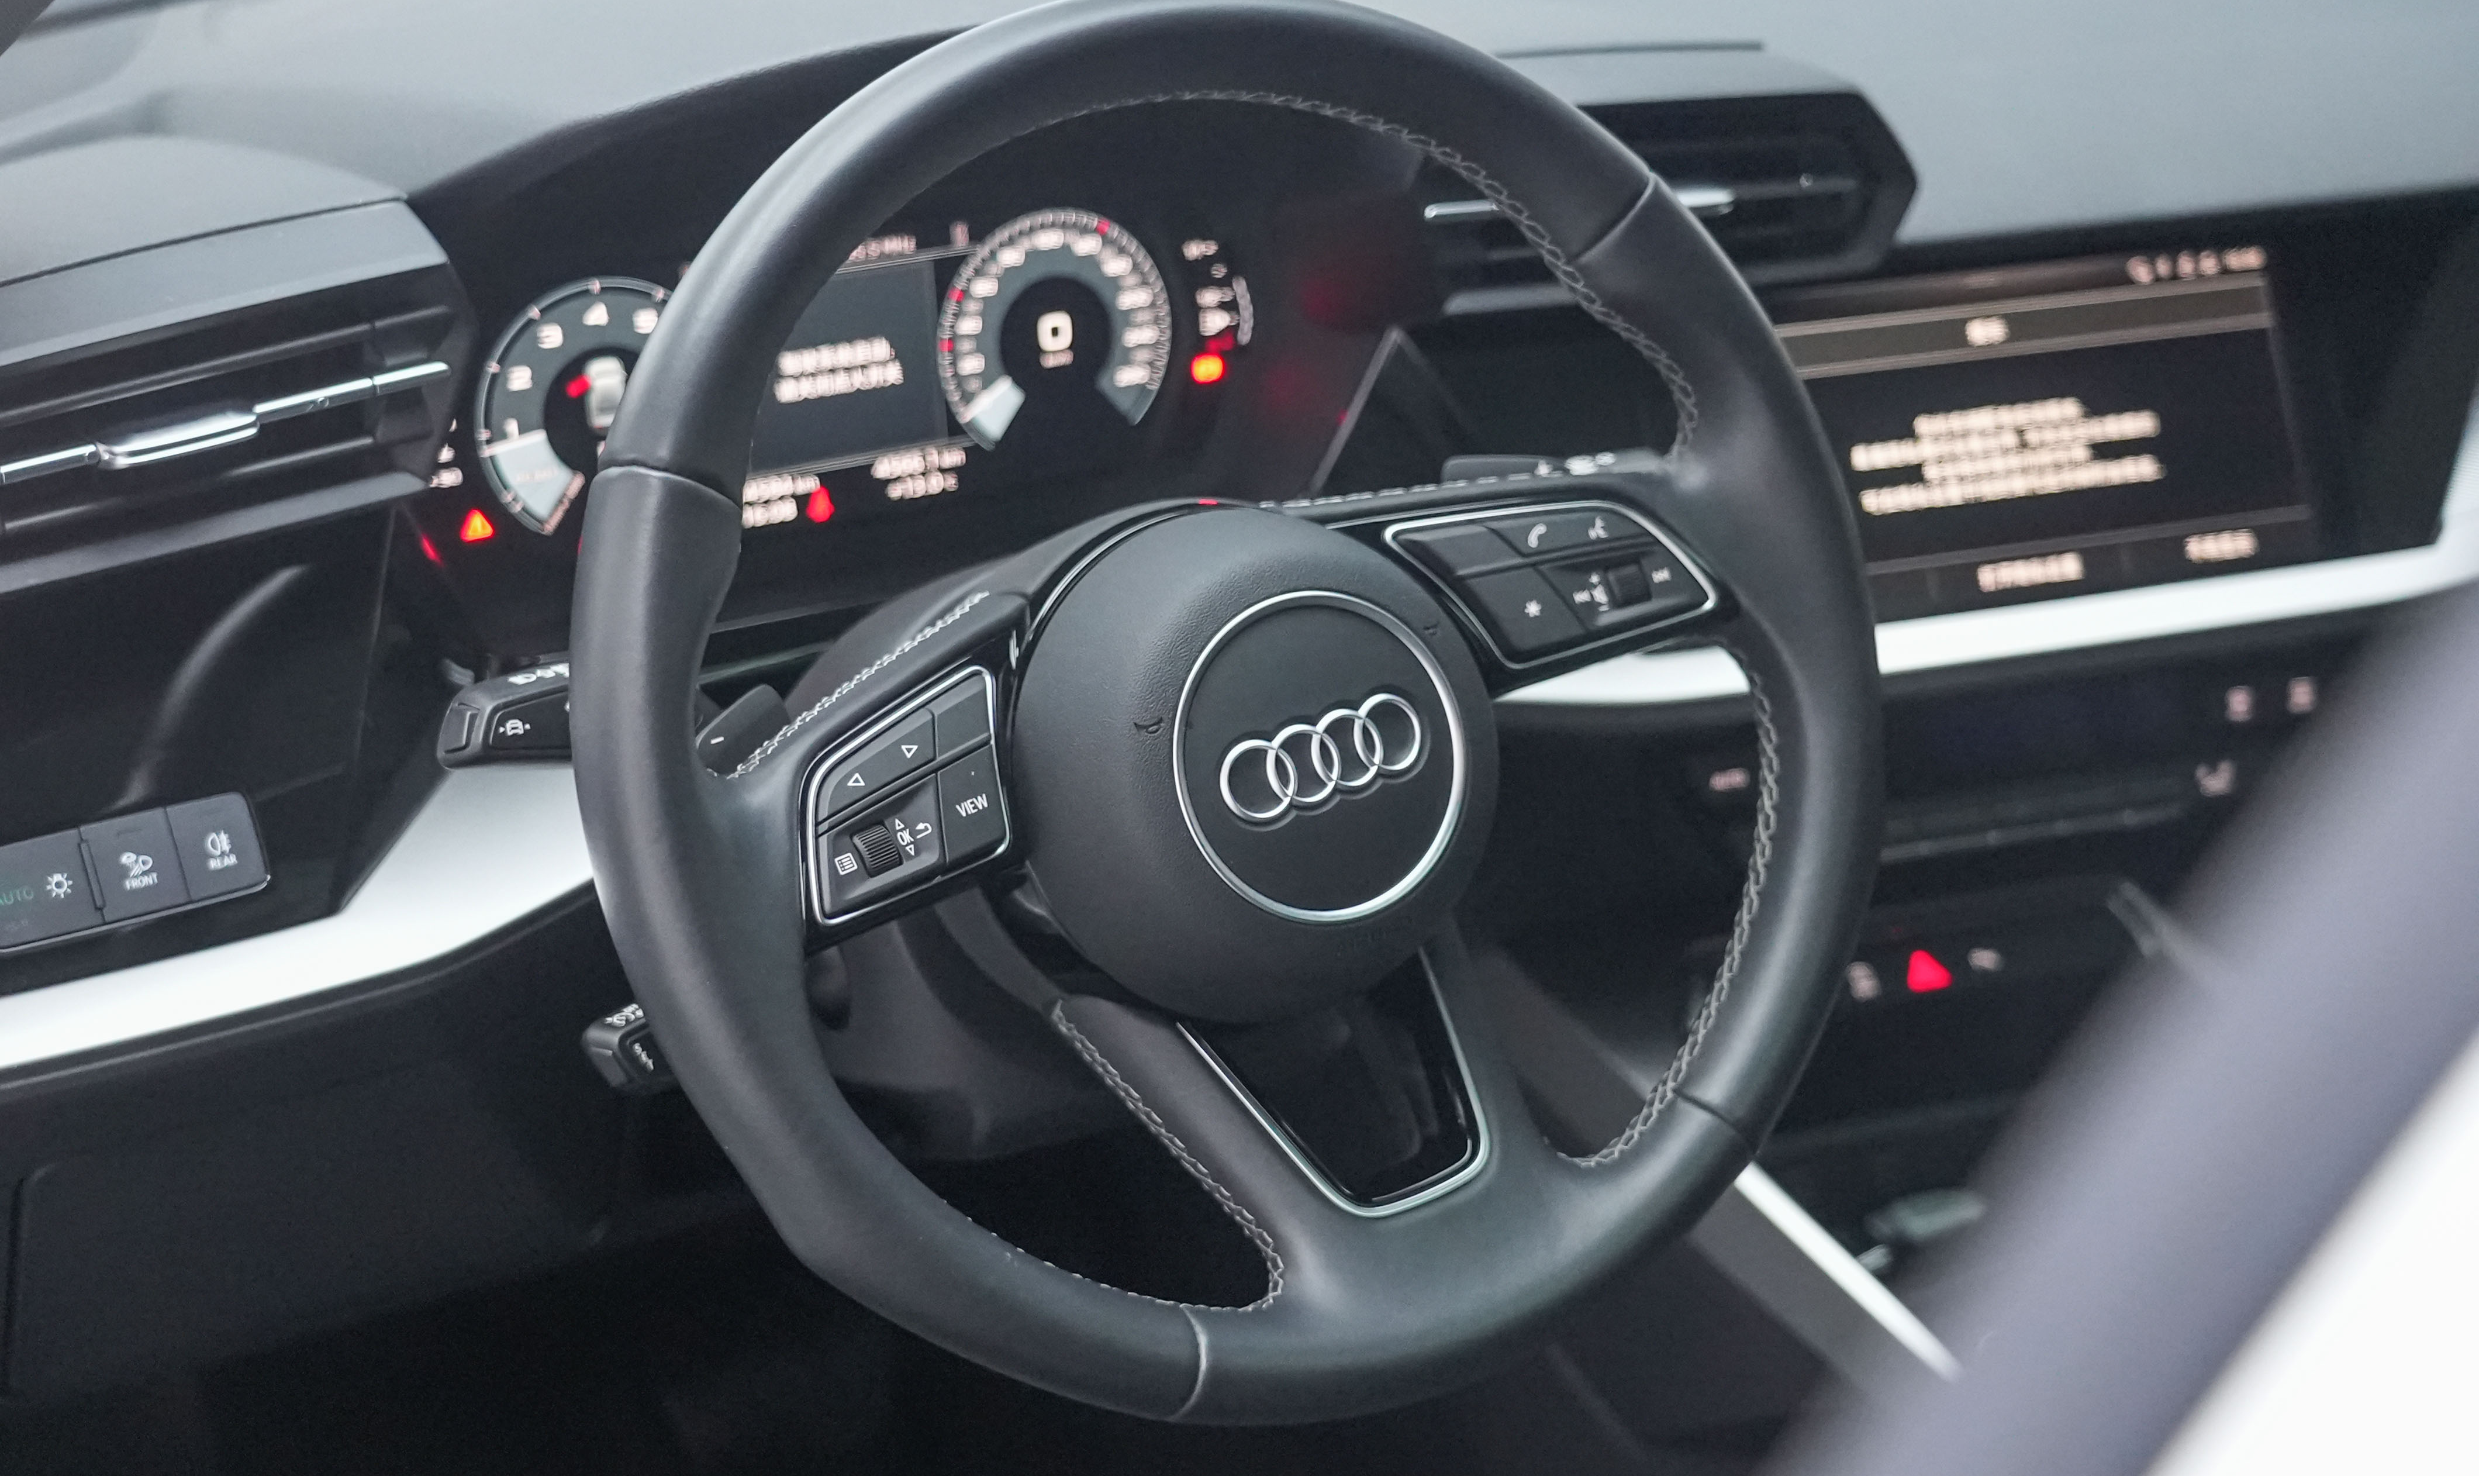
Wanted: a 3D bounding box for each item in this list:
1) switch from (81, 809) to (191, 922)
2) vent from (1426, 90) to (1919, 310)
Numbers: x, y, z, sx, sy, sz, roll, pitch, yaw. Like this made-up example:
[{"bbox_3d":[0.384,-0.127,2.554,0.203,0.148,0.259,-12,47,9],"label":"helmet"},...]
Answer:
[{"bbox_3d":[-0.295,0.035,0.956,0.024,0.026,0.010,-15,-1,-33],"label":"switch"},{"bbox_3d":[0.132,-0.174,1.144,0.170,0.062,0.045,-6,14,-14],"label":"vent"}]

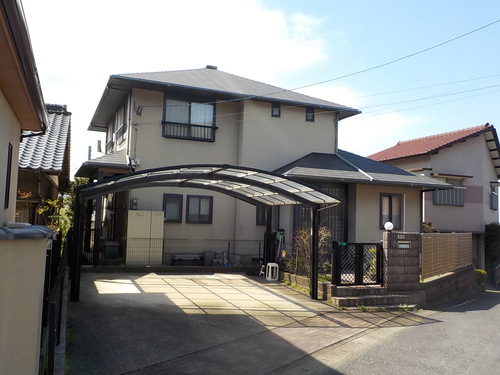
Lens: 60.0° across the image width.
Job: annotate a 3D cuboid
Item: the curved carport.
[{"bbox_3d":[-1.463,1.141,10.732,5.540,2.920,4.650,3,-5,-24],"label":"curved carport"}]

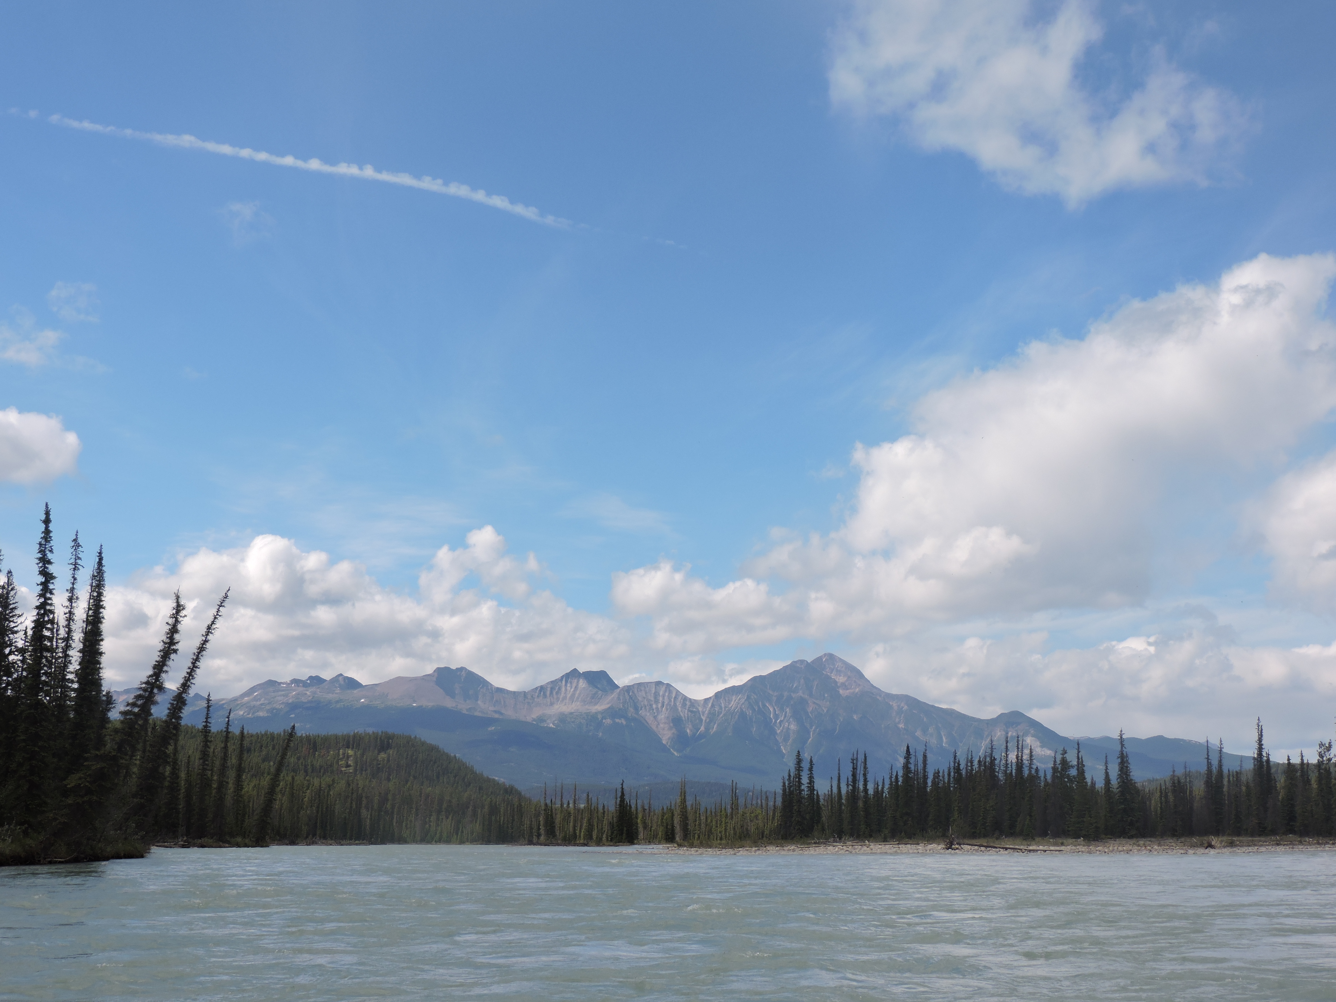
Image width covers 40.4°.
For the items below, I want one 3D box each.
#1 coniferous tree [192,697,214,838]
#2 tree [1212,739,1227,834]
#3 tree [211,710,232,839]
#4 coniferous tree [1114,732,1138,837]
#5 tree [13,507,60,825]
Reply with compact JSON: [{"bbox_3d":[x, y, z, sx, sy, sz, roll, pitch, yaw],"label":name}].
[{"bbox_3d":[-46.441,26.689,181.168,2.080,14.030,2.080,3,-11,-14],"label":"coniferous tree"},{"bbox_3d":[61.600,31.969,202.564,1.750,10.600,1.750,-3,-11,16],"label":"tree"},{"bbox_3d":[-45.754,28.052,186.000,2.030,13.130,2.030,3,-11,-13],"label":"tree"},{"bbox_3d":[47.993,29.618,189.779,2.400,11.010,2.400,-3,-11,14],"label":"coniferous tree"},{"bbox_3d":[-30.557,8.097,87.995,2.230,15.890,2.230,4,-11,-19],"label":"tree"}]

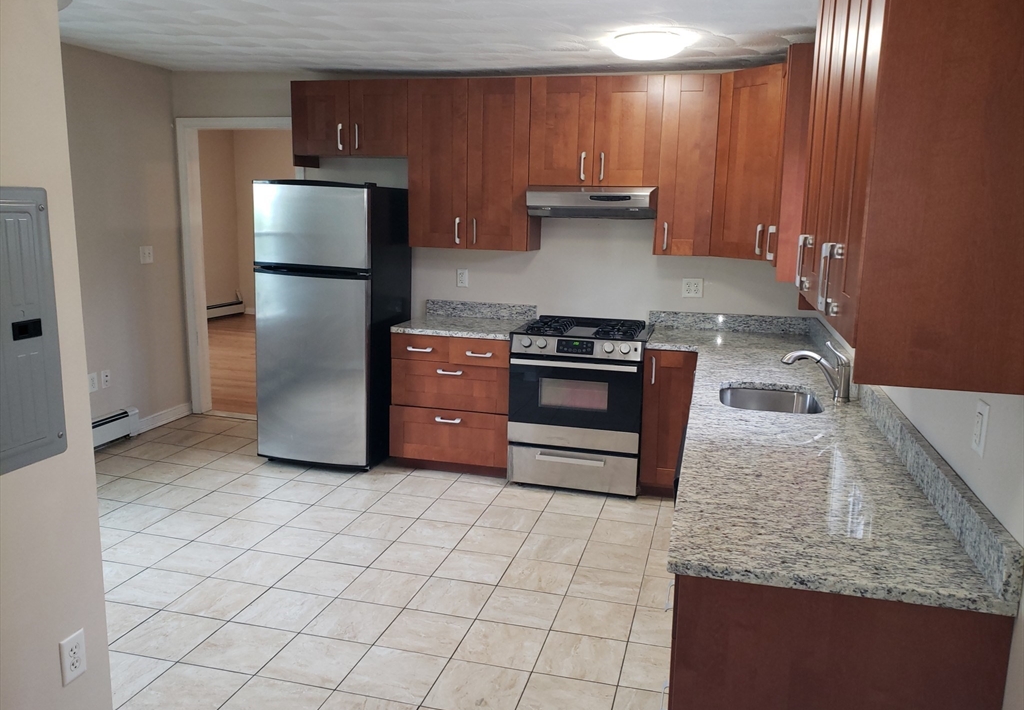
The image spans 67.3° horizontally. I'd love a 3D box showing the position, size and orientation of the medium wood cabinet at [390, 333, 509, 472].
[{"bbox_3d":[-0.304,0.270,4.955,0.763,0.883,0.622,4,11,14],"label":"medium wood cabinet"}]

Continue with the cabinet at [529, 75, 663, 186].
[{"bbox_3d":[0.510,-1.306,4.550,0.757,0.610,0.335,4,11,14],"label":"cabinet"}]

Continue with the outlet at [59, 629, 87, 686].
[{"bbox_3d":[-1.131,0.781,1.983,0.012,0.120,0.077,4,11,14],"label":"outlet"}]

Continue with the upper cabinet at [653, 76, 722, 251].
[{"bbox_3d":[1.031,-1.087,4.494,0.305,0.994,0.348,4,11,14],"label":"upper cabinet"}]

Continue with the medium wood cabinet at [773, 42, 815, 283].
[{"bbox_3d":[1.467,-0.901,3.734,0.330,1.060,0.450,4,11,14],"label":"medium wood cabinet"}]

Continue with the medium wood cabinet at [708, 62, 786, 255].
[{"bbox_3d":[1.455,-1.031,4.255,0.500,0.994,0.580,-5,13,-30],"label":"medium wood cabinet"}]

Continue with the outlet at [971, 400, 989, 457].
[{"bbox_3d":[1.048,0.163,1.730,0.012,0.121,0.076,4,11,14],"label":"outlet"}]

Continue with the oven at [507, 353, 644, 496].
[{"bbox_3d":[0.424,0.343,4.651,0.760,0.800,0.670,4,11,14],"label":"oven"}]

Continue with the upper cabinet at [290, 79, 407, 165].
[{"bbox_3d":[-0.965,-1.469,4.943,0.776,0.502,0.348,4,11,14],"label":"upper cabinet"}]

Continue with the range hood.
[{"bbox_3d":[0.490,-0.913,4.585,0.756,0.175,0.505,4,11,14],"label":"range hood"}]

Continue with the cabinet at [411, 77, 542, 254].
[{"bbox_3d":[-0.224,-1.173,4.805,0.762,0.997,0.348,4,11,14],"label":"cabinet"}]

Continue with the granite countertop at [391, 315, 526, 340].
[{"bbox_3d":[-0.290,-0.164,4.760,0.765,0.038,0.640,4,11,14],"label":"granite countertop"}]

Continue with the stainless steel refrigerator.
[{"bbox_3d":[-1.090,-0.207,4.844,0.730,1.700,0.710,4,11,14],"label":"stainless steel refrigerator"}]

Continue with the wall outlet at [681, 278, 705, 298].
[{"bbox_3d":[1.122,-0.413,4.774,0.122,0.116,0.012,4,11,14],"label":"wall outlet"}]

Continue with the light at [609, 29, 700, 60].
[{"bbox_3d":[0.656,-1.469,3.690,0.360,0.100,0.360,4,11,14],"label":"light"}]

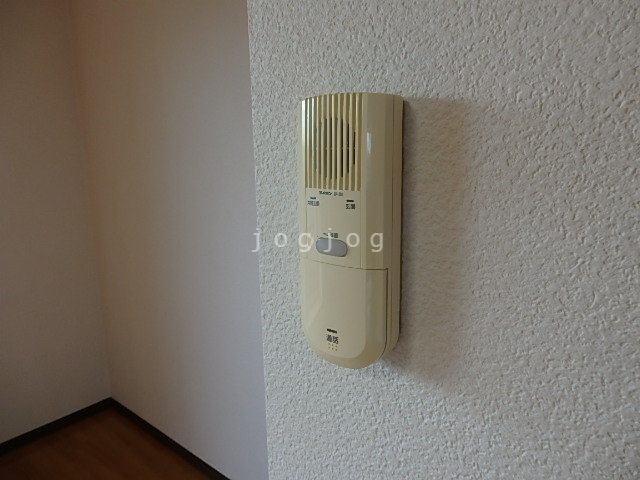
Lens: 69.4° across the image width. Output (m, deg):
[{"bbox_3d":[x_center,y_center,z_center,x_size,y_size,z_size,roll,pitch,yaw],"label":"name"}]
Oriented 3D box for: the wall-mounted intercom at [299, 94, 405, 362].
[{"bbox_3d":[0.020,-0.004,0.339,0.072,0.194,0.036,6,12,38],"label":"wall-mounted intercom"}]

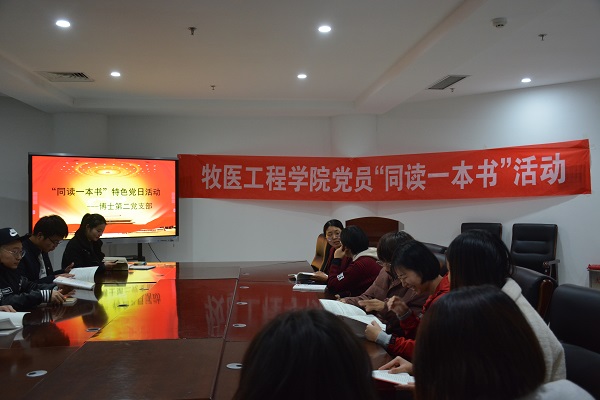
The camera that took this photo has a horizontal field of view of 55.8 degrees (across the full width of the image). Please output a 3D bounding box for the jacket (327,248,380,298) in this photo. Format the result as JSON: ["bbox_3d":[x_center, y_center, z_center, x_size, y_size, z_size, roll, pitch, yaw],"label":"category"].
[{"bbox_3d":[0.410,0.582,3.870,0.420,0.550,0.460,-1,-1,26],"label":"jacket"}]

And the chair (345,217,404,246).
[{"bbox_3d":[0.880,0.783,7.000,0.680,1.150,0.550,-1,-1,19],"label":"chair"}]

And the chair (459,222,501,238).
[{"bbox_3d":[2.170,0.820,7.000,0.620,1.060,0.660,-1,-1,36],"label":"chair"}]

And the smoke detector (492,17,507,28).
[{"bbox_3d":[1.488,-1.322,4.220,0.110,0.052,0.110,0,-1,0],"label":"smoke detector"}]

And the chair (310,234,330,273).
[{"bbox_3d":[0.310,0.811,4.750,0.600,1.050,0.650,-1,-1,41],"label":"chair"}]

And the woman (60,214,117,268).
[{"bbox_3d":[-1.680,0.734,4.900,0.700,1.230,0.480,0,-1,15],"label":"woman"}]

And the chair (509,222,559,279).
[{"bbox_3d":[2.550,0.813,6.450,0.620,1.060,0.660,-1,-1,43],"label":"chair"}]

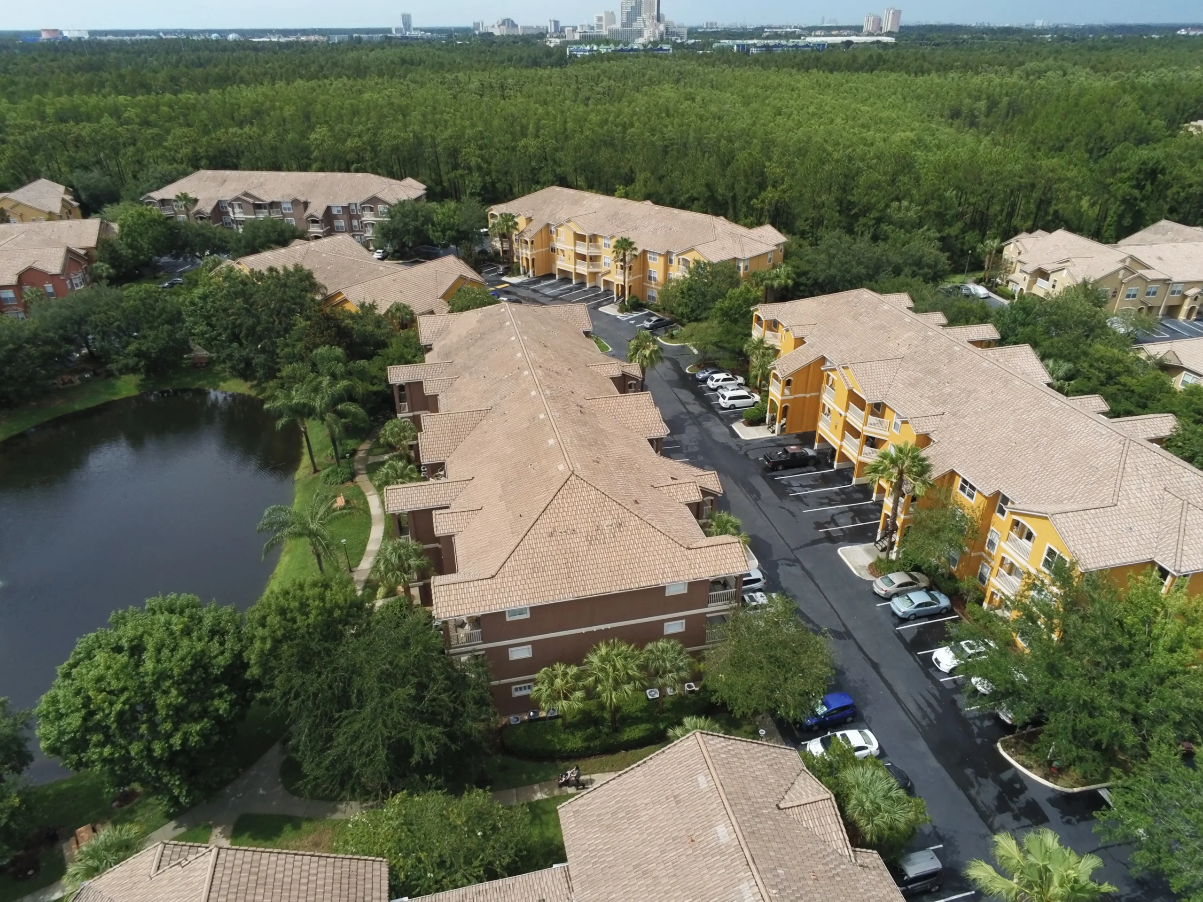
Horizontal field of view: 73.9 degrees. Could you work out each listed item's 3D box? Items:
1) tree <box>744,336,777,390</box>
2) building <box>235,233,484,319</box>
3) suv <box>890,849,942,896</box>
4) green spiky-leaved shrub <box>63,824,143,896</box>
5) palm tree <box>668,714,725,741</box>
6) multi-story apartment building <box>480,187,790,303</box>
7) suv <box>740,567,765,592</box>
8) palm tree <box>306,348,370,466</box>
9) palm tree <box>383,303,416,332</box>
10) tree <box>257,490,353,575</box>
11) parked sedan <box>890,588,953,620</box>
[{"bbox_3d":[19.508,-10.219,96.916,3.958,7.003,3.857,0,28,0],"label":"tree"},{"bbox_3d":[-38.533,-24.950,122.518,39.500,9.500,21.500,18,33,30],"label":"building"},{"bbox_3d":[15.907,22.377,42.191,4.300,1.680,1.770,-8,29,-14],"label":"suv"},{"bbox_3d":[-26.251,21.640,42.165,3.600,2.700,3.600,0,28,0],"label":"green spiky-leaved shrub"},{"bbox_3d":[5.318,17.557,45.611,3.755,6.293,3.755,0,28,0],"label":"palm tree"},{"bbox_3d":[4.453,-37.537,141.452,25.984,13.804,57.855,-25,37,-38],"label":"multi-story apartment building"},{"bbox_3d":[10.736,10.493,63.613,4.650,1.720,1.870,-7,29,-12],"label":"suv"},{"bbox_3d":[-26.024,-3.328,79.828,6.090,11.368,5.887,0,28,0],"label":"palm tree"},{"bbox_3d":[-27.585,-16.906,110.803,4.000,7.000,4.000,0,28,0],"label":"palm tree"},{"bbox_3d":[-22.622,7.352,63.342,8.000,7.800,8.000,0,28,0],"label":"tree"},{"bbox_3d":[24.725,11.679,61.534,4.800,1.460,1.830,-7,29,-12],"label":"parked sedan"}]

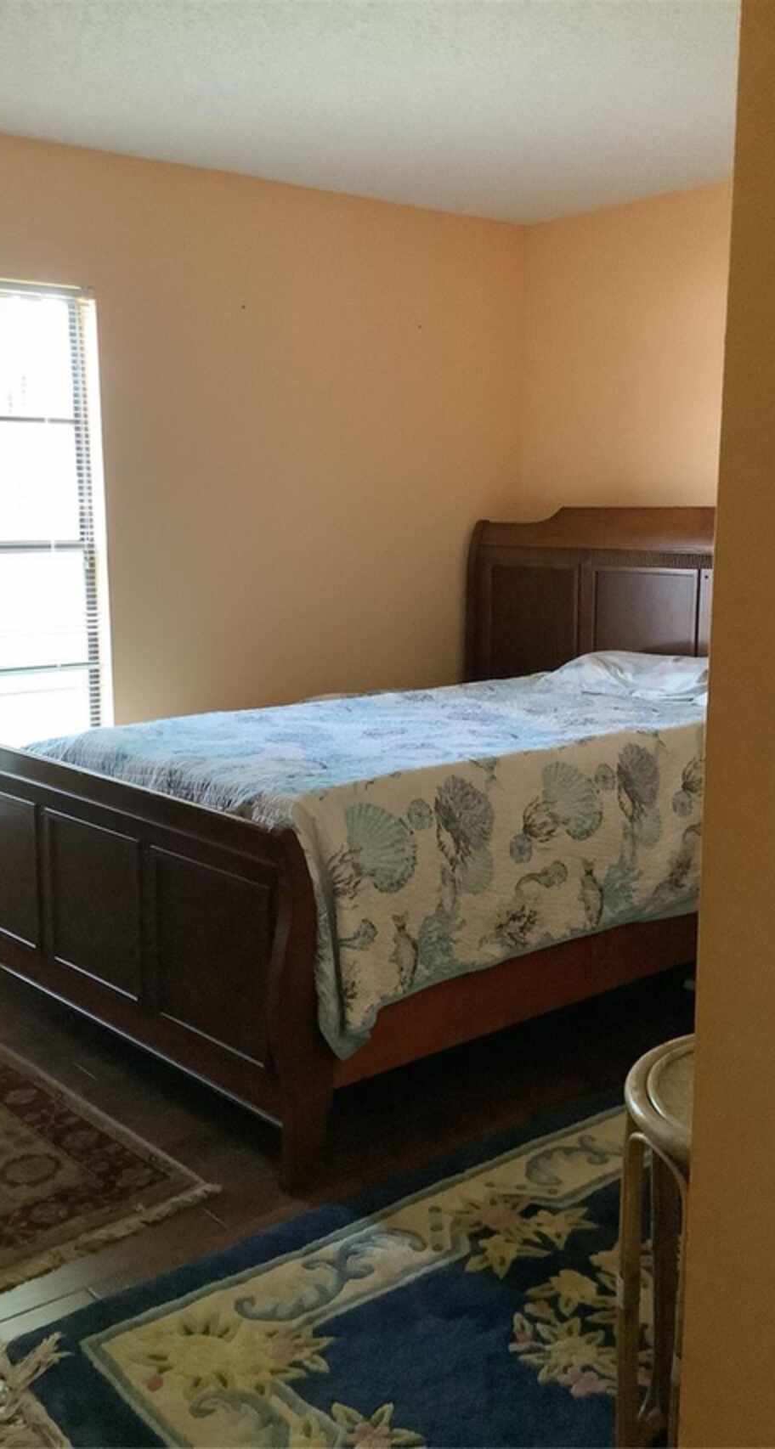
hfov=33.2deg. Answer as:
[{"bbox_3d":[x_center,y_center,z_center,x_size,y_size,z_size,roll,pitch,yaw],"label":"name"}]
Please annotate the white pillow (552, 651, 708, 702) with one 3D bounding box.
[{"bbox_3d":[0.833,-0.170,4.029,0.470,0.130,0.690,-9,13,-41],"label":"white pillow"}]

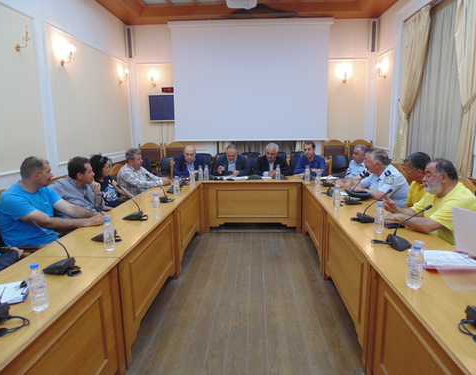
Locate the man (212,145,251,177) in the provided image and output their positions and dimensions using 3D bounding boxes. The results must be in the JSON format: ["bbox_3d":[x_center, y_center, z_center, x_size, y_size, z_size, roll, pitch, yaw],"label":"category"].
[{"bbox_3d":[-0.095,-0.060,5.369,0.580,1.300,0.720,0,10,3],"label":"man"}]

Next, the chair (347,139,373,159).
[{"bbox_3d":[2.614,-0.432,6.665,0.540,1.080,0.580,0,10,4],"label":"chair"}]

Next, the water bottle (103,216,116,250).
[{"bbox_3d":[-0.830,0.300,2.037,0.067,0.210,0.067,0,10,3],"label":"water bottle"}]

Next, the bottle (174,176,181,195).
[{"bbox_3d":[-0.701,-0.011,3.672,0.066,0.220,0.066,0,11,3],"label":"bottle"}]

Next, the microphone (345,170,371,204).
[{"bbox_3d":[1.216,0.010,3.233,0.230,0.315,0.130,0,10,3],"label":"microphone"}]

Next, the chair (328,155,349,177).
[{"bbox_3d":[2.058,-0.154,6.617,0.500,1.000,0.560,0,10,3],"label":"chair"}]

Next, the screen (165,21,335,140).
[{"bbox_3d":[0.253,-2.265,6.800,3.461,2.506,0.100,0,10,4],"label":"screen"}]

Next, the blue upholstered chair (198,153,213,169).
[{"bbox_3d":[-0.729,-0.191,6.202,0.470,0.900,0.560,0,10,4],"label":"blue upholstered chair"}]

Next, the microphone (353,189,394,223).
[{"bbox_3d":[1.129,0.149,2.618,0.270,0.265,0.130,0,10,3],"label":"microphone"}]

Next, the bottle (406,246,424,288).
[{"bbox_3d":[0.851,0.376,1.519,0.068,0.210,0.068,0,10,4],"label":"bottle"}]

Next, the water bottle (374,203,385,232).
[{"bbox_3d":[1.051,0.225,2.351,0.068,0.210,0.068,0,10,4],"label":"water bottle"}]

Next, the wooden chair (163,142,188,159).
[{"bbox_3d":[-1.346,-0.370,6.742,0.540,1.120,0.580,0,11,3],"label":"wooden chair"}]

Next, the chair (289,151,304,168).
[{"bbox_3d":[1.282,-0.233,6.387,0.500,0.930,0.550,0,11,3],"label":"chair"}]

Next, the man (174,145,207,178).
[{"bbox_3d":[-0.767,-0.030,5.120,0.560,1.250,0.750,-1,11,-1],"label":"man"}]

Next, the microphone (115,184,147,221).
[{"bbox_3d":[-0.930,0.125,2.757,0.230,0.300,0.130,0,10,3],"label":"microphone"}]

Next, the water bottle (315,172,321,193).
[{"bbox_3d":[0.962,-0.054,3.850,0.066,0.220,0.066,0,11,3],"label":"water bottle"}]

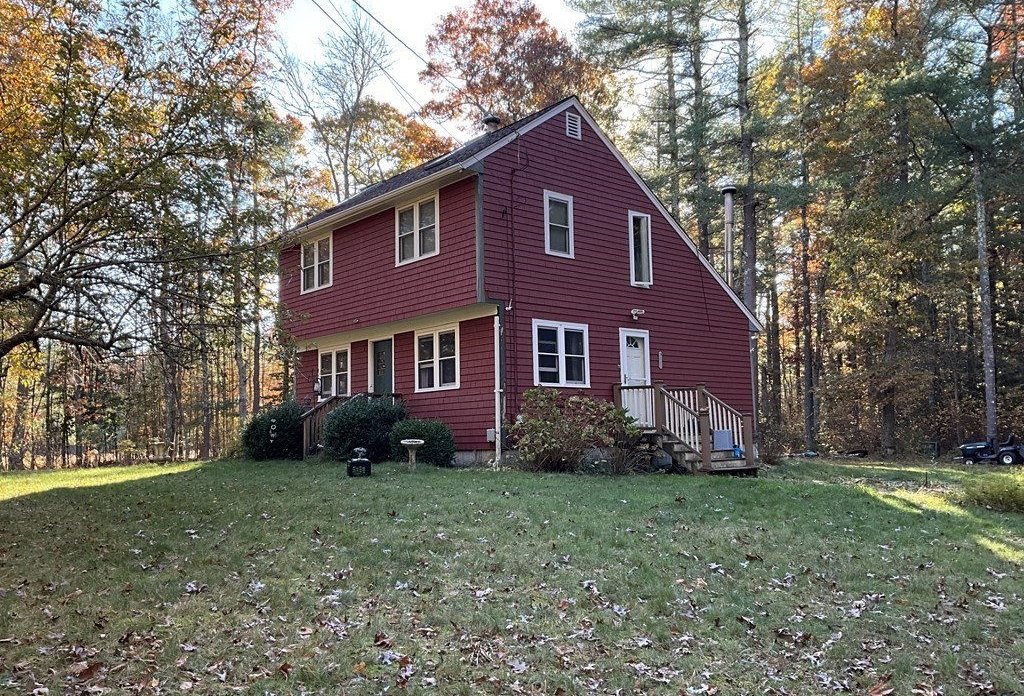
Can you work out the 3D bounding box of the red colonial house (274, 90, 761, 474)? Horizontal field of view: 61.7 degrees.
[{"bbox_3d":[0.001,-1.040,22.491,9.412,7.810,8.914,4,-7,-40],"label":"red colonial house"}]

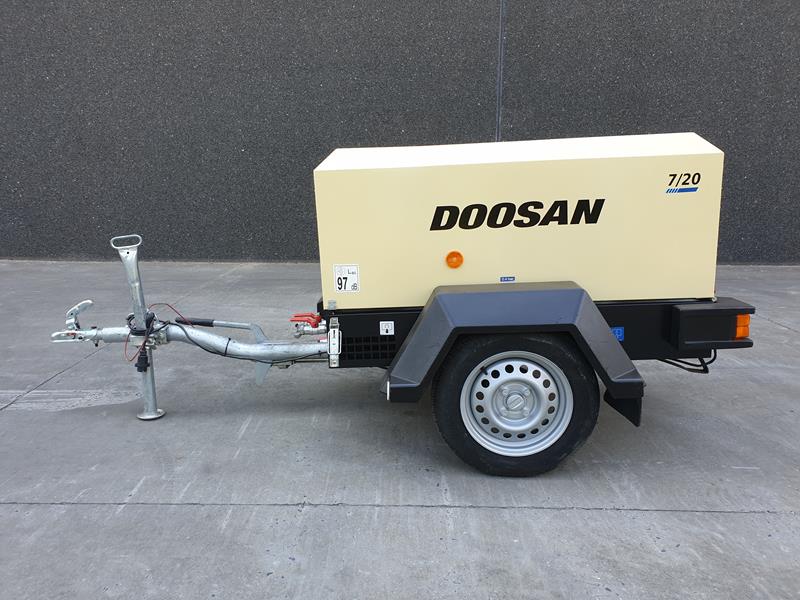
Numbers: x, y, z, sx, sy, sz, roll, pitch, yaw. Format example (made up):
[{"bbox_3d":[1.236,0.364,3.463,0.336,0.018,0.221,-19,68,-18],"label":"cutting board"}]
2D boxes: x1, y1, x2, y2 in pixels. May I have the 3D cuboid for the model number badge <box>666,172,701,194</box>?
[{"bbox_3d":[0.930,-0.383,1.969,0.108,0.066,0.004,-2,12,3],"label":"model number badge"}]

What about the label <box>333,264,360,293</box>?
[{"bbox_3d":[-0.183,-0.073,2.084,0.085,0.100,0.004,-2,12,3],"label":"label"}]

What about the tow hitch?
[{"bbox_3d":[-0.870,0.105,2.468,1.227,0.766,0.220,-2,12,3],"label":"tow hitch"}]

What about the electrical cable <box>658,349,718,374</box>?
[{"bbox_3d":[0.999,0.214,2.091,0.195,0.085,0.090,-2,12,3],"label":"electrical cable"}]

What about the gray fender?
[{"bbox_3d":[0.362,0.137,1.988,0.810,0.350,0.240,-2,12,3],"label":"gray fender"}]

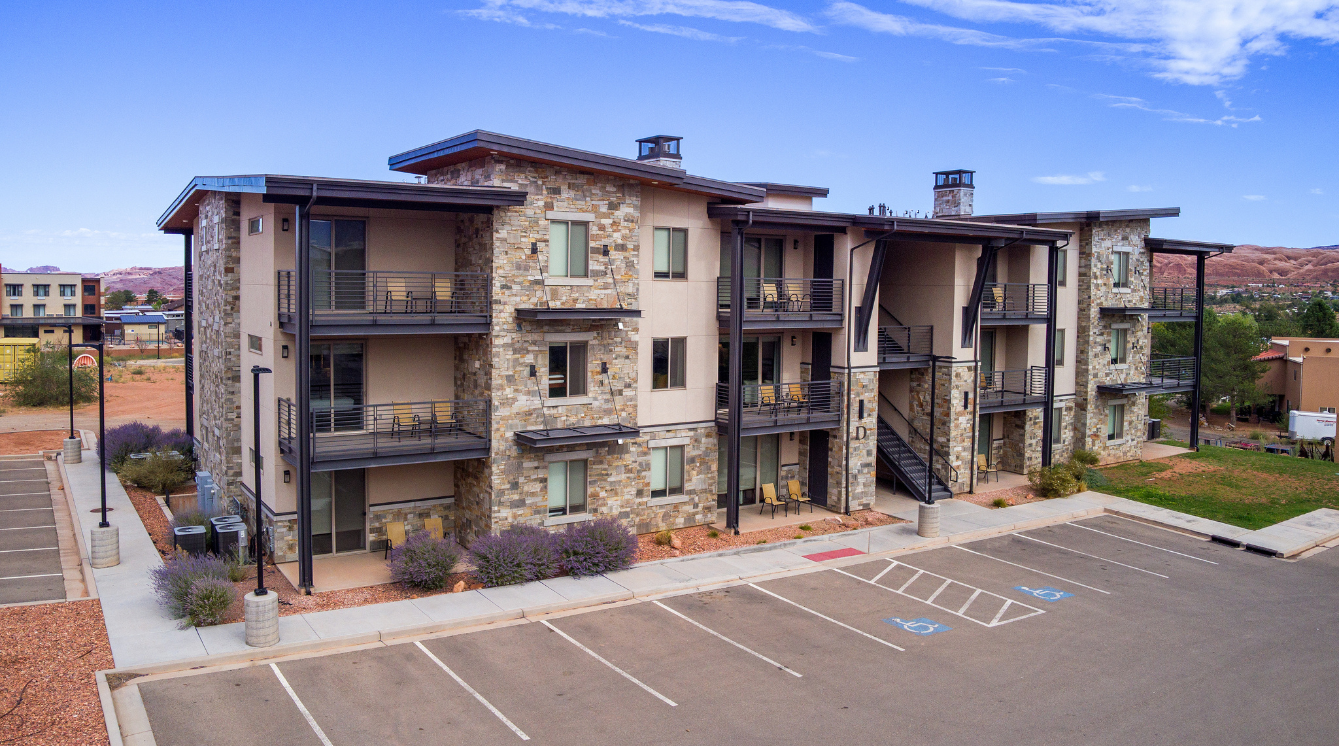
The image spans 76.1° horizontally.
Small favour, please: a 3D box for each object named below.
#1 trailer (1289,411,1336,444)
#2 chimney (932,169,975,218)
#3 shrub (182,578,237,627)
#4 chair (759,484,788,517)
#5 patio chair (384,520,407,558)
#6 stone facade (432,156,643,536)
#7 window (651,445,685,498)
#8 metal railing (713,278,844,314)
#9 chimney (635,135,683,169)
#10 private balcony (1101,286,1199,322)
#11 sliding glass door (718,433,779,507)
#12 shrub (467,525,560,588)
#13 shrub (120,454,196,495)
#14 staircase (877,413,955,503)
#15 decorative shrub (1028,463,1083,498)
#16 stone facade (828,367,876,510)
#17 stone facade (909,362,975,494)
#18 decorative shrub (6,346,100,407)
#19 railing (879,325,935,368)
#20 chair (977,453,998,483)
[{"bbox_3d":[42.202,3.589,55.372,3.200,2.150,1.850,2,4,20],"label":"trailer"},{"bbox_3d":[12.398,-7.826,37.300,0.920,2.000,1.500,-2,5,-29],"label":"chimney"},{"bbox_3d":[-9.863,4.928,18.350,1.080,0.860,1.050,-2,5,-28],"label":"shrub"},{"bbox_3d":[3.269,3.985,26.700,0.580,0.940,0.700,-2,4,-31],"label":"chair"},{"bbox_3d":[-7.090,4.475,22.486,0.607,0.951,0.688,-2,5,-30],"label":"patio chair"},{"bbox_3d":[-3.685,-0.600,24.322,4.200,9.900,4.000,-2,4,-31],"label":"stone facade"},{"bbox_3d":[-0.054,2.821,24.400,1.170,1.500,0.130,-2,5,-32],"label":"window"},{"bbox_3d":[3.493,-2.290,26.711,3.900,1.220,1.100,-2,4,-31],"label":"metal railing"},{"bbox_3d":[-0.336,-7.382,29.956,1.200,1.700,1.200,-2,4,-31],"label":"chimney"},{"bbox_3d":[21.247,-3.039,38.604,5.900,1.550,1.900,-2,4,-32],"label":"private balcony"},{"bbox_3d":[2.720,3.316,29.322,2.611,2.429,0.132,-2,5,-30],"label":"sliding glass door"},{"bbox_3d":[-3.858,4.337,21.100,2.000,1.200,1.750,-2,5,-32],"label":"shrub"},{"bbox_3d":[-18.558,3.641,31.000,2.450,1.250,2.100,-2,5,-31],"label":"shrub"},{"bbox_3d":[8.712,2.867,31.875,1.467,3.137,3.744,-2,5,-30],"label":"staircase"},{"bbox_3d":[13.932,3.906,31.000,1.750,1.100,1.600,-2,5,-32],"label":"decorative shrub"},{"bbox_3d":[6.124,2.245,28.830,1.437,4.716,0.860,-2,5,-30],"label":"stone facade"},{"bbox_3d":[9.831,1.853,30.773,1.400,4.600,1.900,-2,4,-31],"label":"stone facade"},{"bbox_3d":[-36.767,0.250,51.000,5.000,3.400,4.300,-3,6,-36],"label":"decorative shrub"},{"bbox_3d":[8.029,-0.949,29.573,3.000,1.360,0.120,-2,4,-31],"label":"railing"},{"bbox_3d":[12.405,3.807,33.430,0.607,0.982,0.668,-2,5,-30],"label":"chair"}]

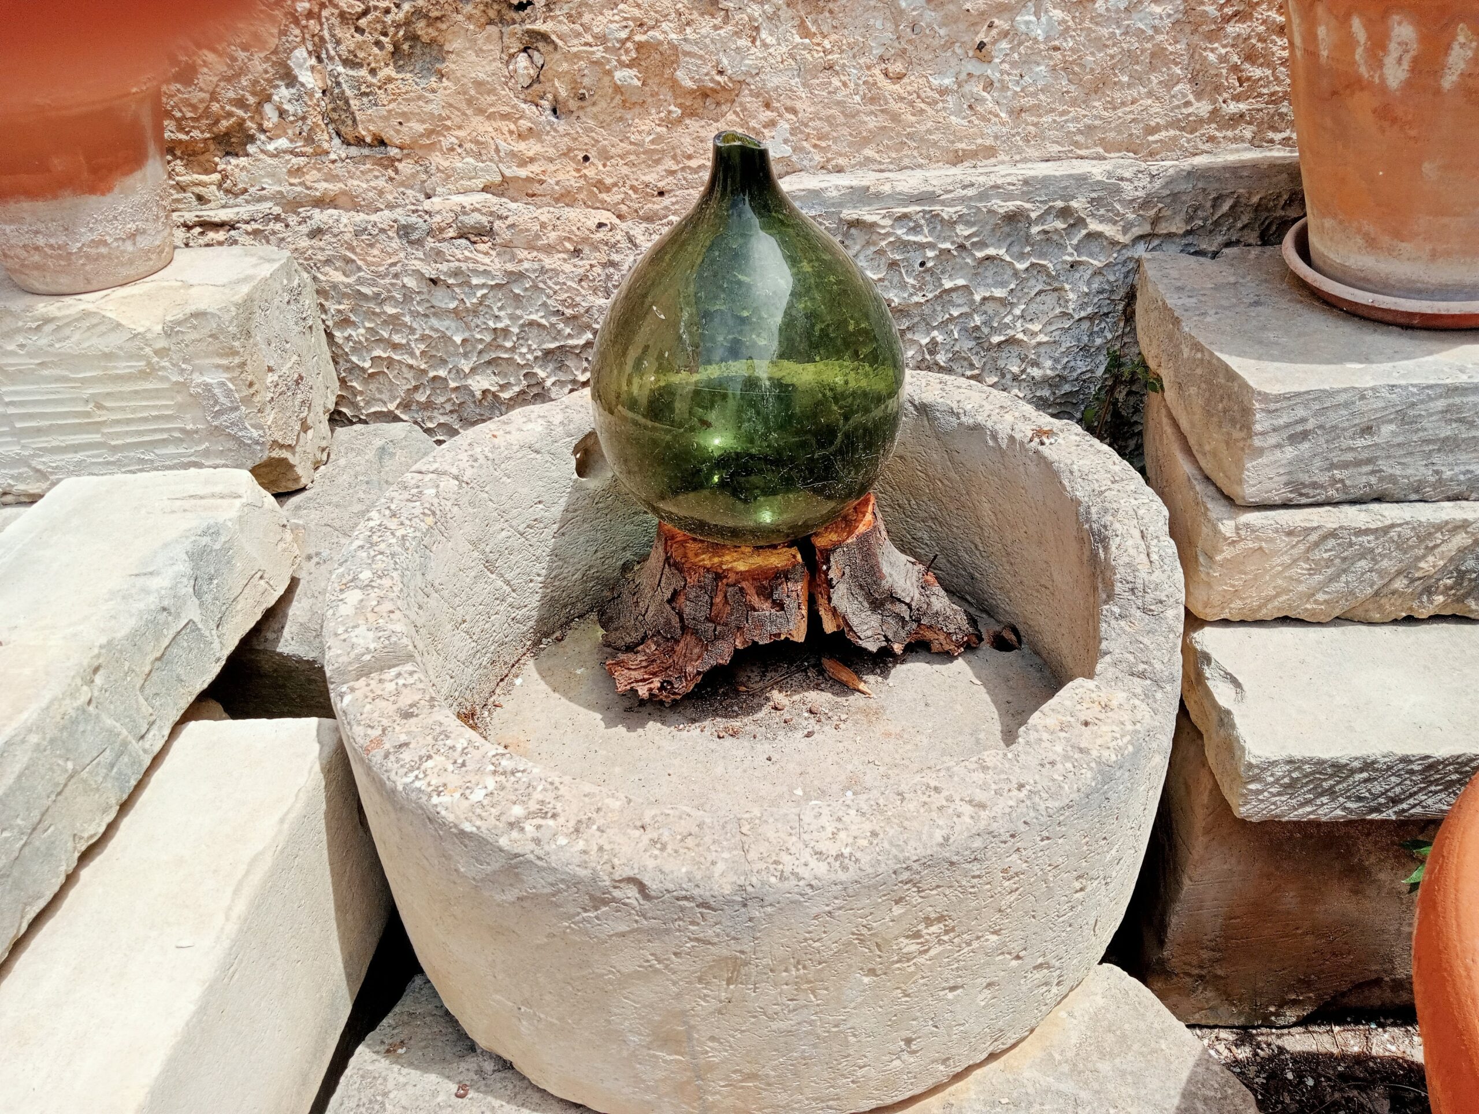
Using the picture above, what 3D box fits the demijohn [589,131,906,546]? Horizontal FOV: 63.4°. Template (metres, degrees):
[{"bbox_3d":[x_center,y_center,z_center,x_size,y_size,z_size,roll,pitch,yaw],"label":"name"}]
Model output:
[{"bbox_3d":[0.008,-0.212,1.170,0.312,0.393,0.312,-2,34,0],"label":"demijohn"}]

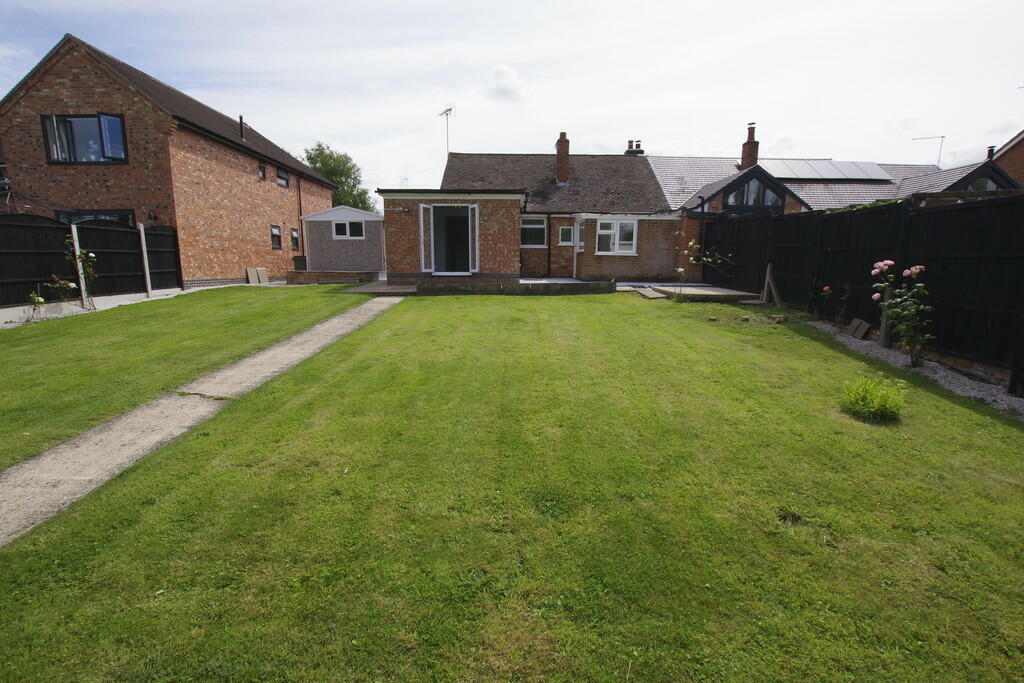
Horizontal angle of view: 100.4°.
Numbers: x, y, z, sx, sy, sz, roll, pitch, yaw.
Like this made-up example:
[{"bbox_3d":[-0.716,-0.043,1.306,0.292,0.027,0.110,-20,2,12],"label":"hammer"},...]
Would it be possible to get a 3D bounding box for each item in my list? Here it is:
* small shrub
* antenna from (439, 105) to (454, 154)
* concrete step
[{"bbox_3d":[3.140,0.475,3.720,0.460,0.310,0.460,0,10,0],"label":"small shrub"},{"bbox_3d":[-2.630,-8.560,17.223,0.400,1.950,1.000,-8,12,-38],"label":"antenna"},{"bbox_3d":[3.680,-1.265,11.200,0.600,0.120,0.900,0,10,0],"label":"concrete step"}]

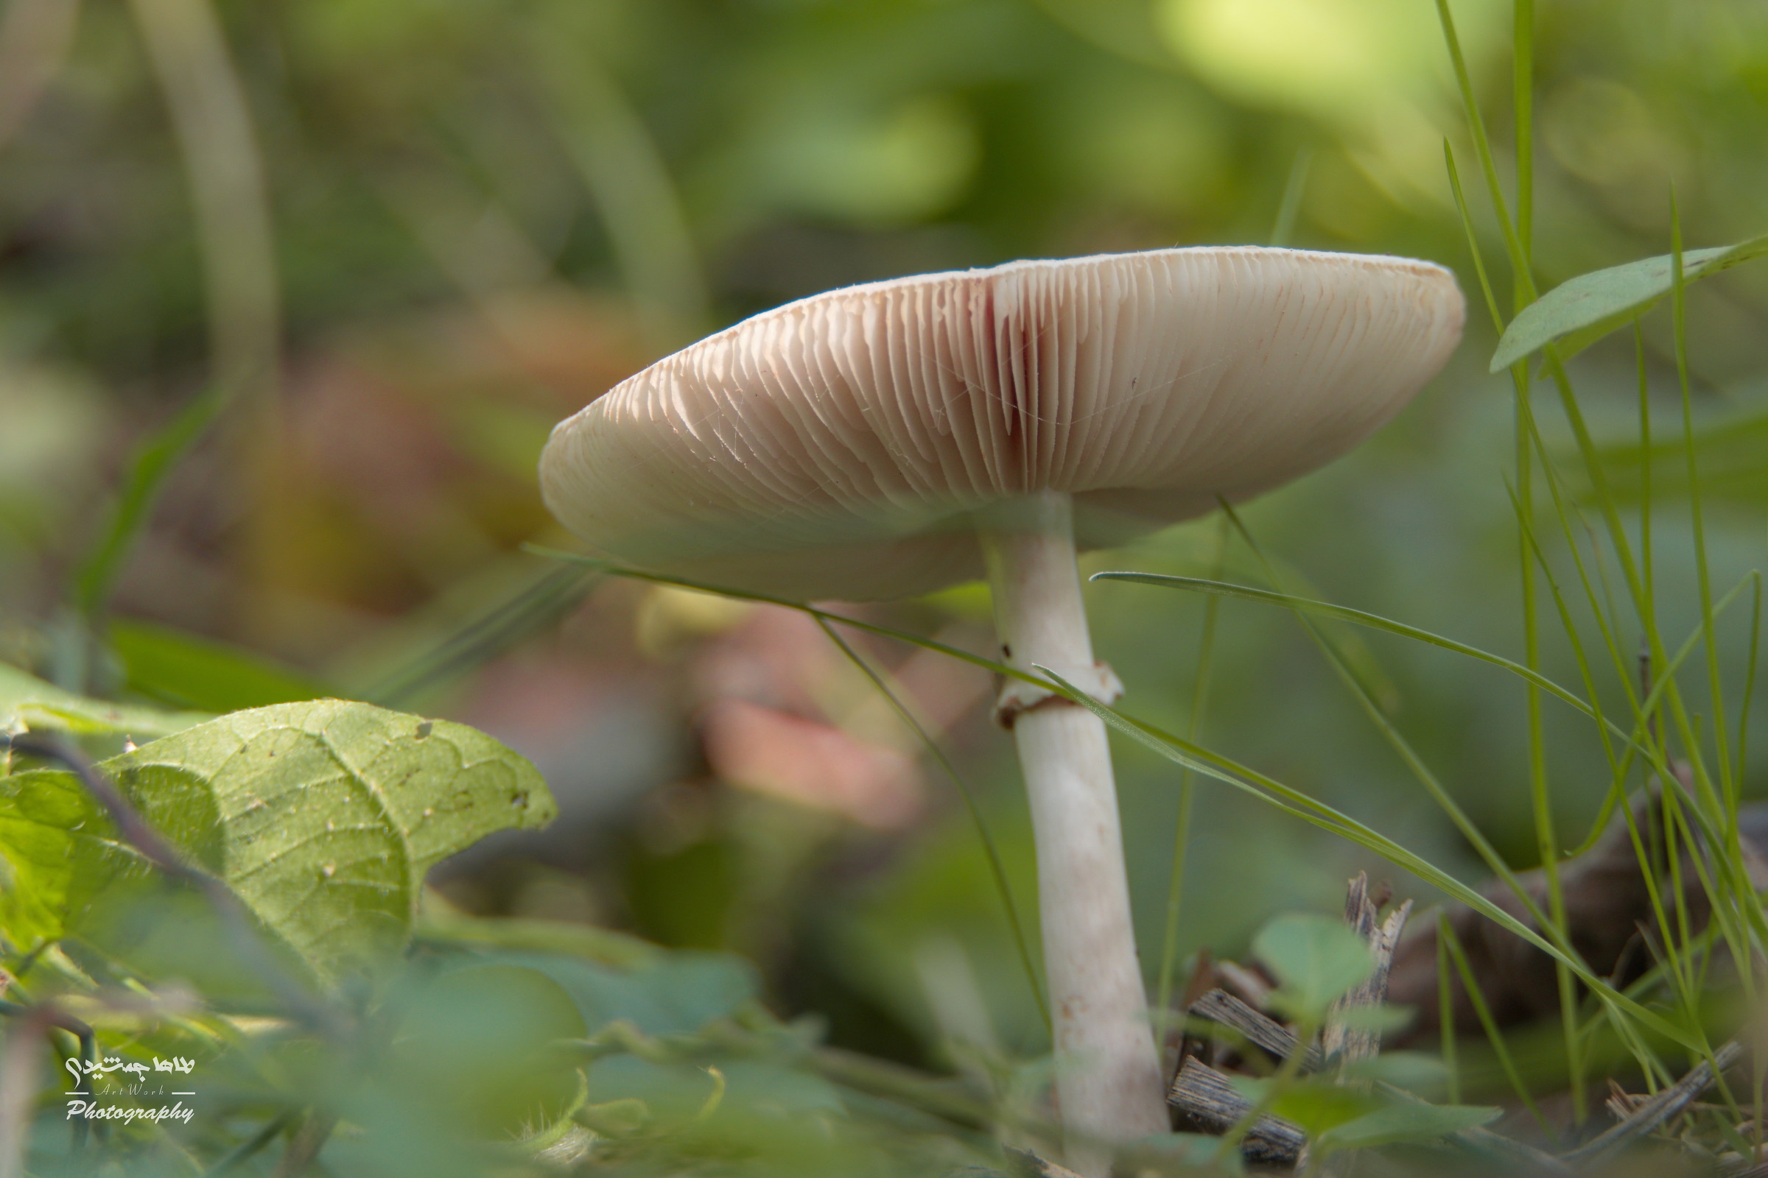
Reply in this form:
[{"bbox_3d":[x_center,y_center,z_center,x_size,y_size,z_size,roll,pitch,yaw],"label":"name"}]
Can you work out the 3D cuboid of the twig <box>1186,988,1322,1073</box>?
[{"bbox_3d":[0.037,0.044,0.753,0.014,0.004,0.004,25,7,8],"label":"twig"}]

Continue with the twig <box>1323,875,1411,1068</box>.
[{"bbox_3d":[0.048,0.039,0.753,0.007,0.020,0.005,9,0,0],"label":"twig"}]

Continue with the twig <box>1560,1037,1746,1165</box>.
[{"bbox_3d":[0.077,0.051,0.752,0.023,0.003,0.004,-31,15,-21],"label":"twig"}]

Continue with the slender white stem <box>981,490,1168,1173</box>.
[{"bbox_3d":[0.019,0.024,0.750,0.013,0.069,0.013,-7,-8,0],"label":"slender white stem"}]

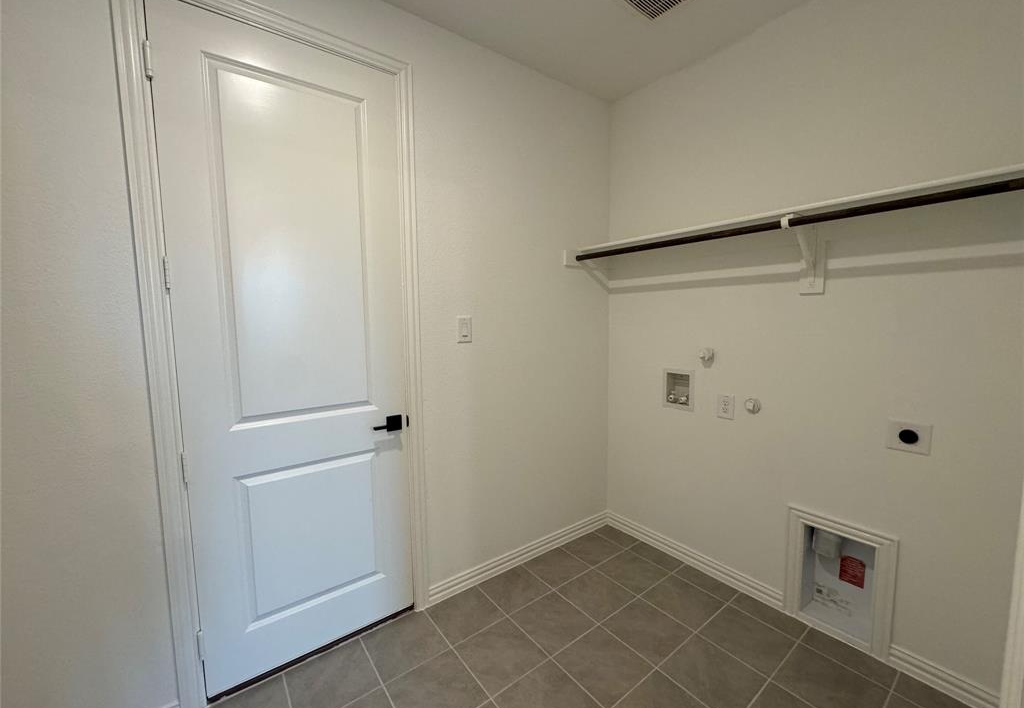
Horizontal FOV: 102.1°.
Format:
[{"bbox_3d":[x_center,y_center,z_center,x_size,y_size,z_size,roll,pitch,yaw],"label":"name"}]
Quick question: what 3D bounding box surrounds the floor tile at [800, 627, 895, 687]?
[{"bbox_3d":[1.409,1.274,1.737,0.137,0.010,0.301,-5,7,-37],"label":"floor tile"}]

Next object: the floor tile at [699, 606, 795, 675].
[{"bbox_3d":[1.047,1.268,1.844,0.301,0.010,0.301,-5,7,-37],"label":"floor tile"}]

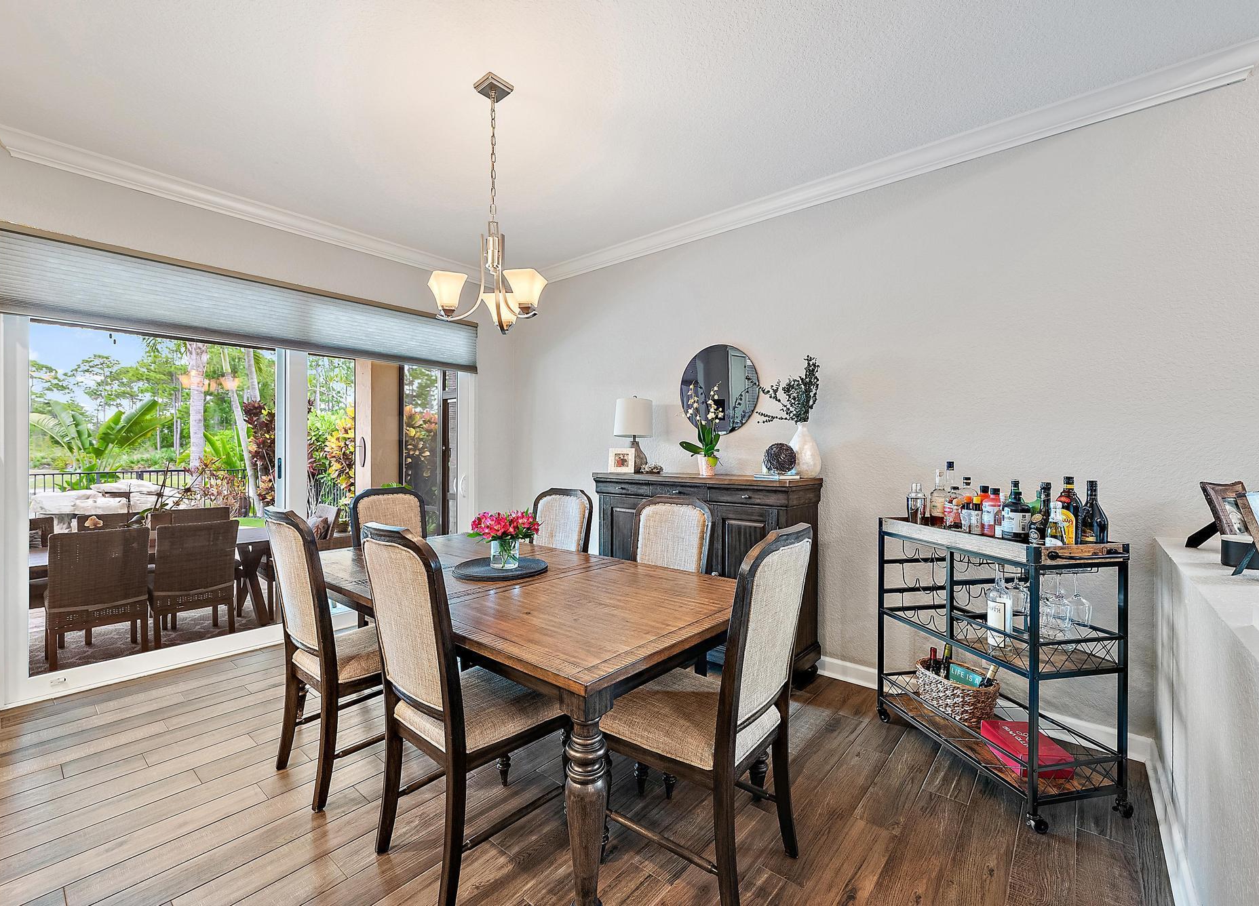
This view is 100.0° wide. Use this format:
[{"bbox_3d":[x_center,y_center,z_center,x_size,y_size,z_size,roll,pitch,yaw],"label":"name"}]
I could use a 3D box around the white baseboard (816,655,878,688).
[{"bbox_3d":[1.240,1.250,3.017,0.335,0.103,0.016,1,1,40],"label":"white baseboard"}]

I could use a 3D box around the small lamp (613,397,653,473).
[{"bbox_3d":[0.029,-0.126,3.749,0.280,0.545,0.280,0,0,0],"label":"small lamp"}]

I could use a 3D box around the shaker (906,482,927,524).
[{"bbox_3d":[1.314,0.245,2.419,0.084,0.213,0.084,0,0,-37],"label":"shaker"}]

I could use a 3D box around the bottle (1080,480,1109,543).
[{"bbox_3d":[1.708,0.238,1.945,0.082,0.280,0.082,1,1,41],"label":"bottle"}]

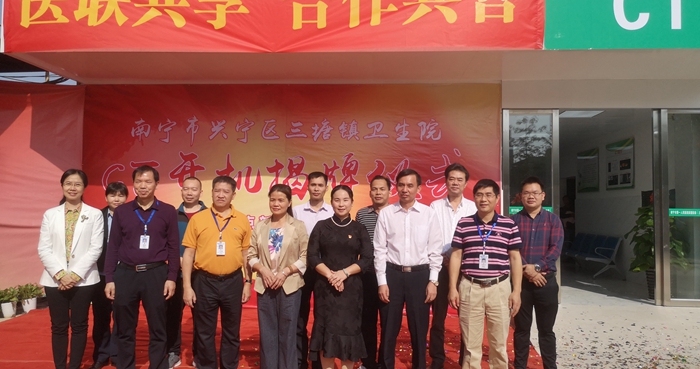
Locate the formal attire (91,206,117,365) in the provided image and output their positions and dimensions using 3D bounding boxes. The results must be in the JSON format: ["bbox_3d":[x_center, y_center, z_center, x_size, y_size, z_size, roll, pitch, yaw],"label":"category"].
[{"bbox_3d":[-2.105,0.892,4.820,0.420,1.380,0.270,0,-3,6],"label":"formal attire"}]

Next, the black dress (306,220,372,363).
[{"bbox_3d":[-0.068,0.790,4.150,0.470,1.070,0.300,0,-3,0],"label":"black dress"}]

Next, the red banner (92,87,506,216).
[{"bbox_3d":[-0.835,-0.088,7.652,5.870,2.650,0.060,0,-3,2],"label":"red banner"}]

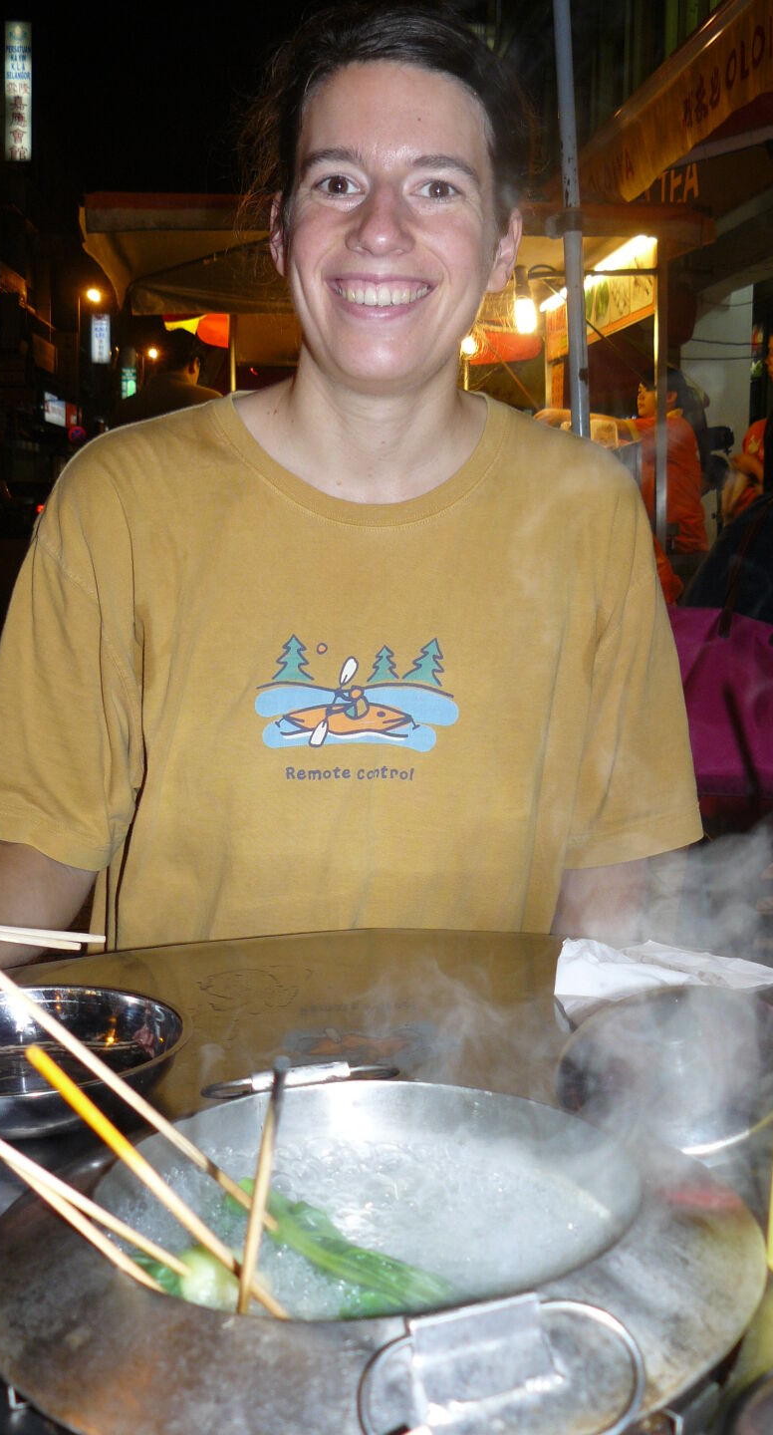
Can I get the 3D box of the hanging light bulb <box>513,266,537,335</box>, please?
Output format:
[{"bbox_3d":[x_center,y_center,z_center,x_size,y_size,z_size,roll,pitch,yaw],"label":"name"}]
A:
[{"bbox_3d":[0.482,-1.453,5.200,0.073,0.235,0.073,-4,9,0],"label":"hanging light bulb"}]

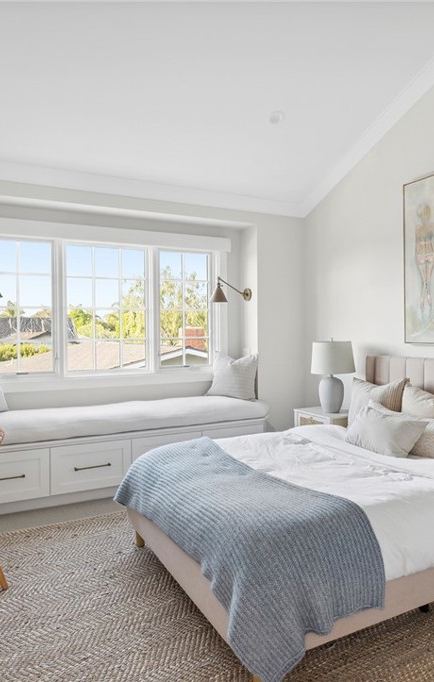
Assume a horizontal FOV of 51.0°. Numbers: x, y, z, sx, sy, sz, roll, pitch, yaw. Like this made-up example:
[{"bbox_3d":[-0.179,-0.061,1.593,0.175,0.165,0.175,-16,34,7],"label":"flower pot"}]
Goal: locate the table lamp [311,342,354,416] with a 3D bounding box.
[{"bbox_3d":[1.005,0.298,3.973,0.375,0.639,0.375,-1,1,0],"label":"table lamp"}]

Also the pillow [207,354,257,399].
[{"bbox_3d":[0.157,0.358,4.542,0.484,0.451,0.146,-1,-12,37],"label":"pillow"}]

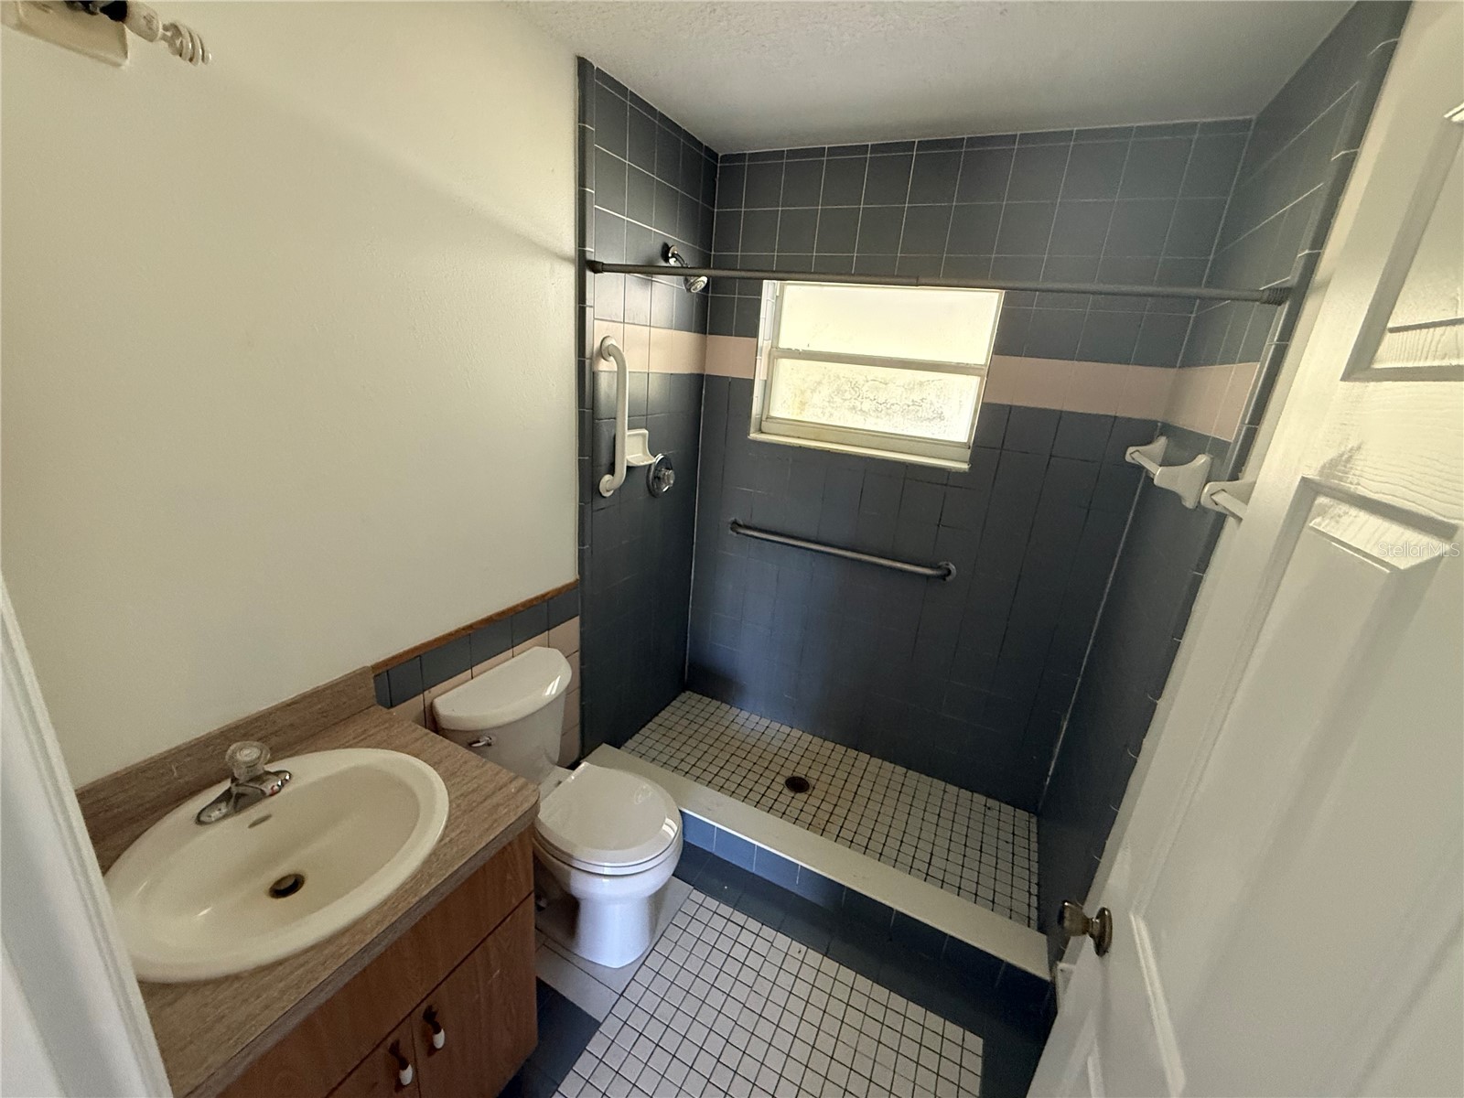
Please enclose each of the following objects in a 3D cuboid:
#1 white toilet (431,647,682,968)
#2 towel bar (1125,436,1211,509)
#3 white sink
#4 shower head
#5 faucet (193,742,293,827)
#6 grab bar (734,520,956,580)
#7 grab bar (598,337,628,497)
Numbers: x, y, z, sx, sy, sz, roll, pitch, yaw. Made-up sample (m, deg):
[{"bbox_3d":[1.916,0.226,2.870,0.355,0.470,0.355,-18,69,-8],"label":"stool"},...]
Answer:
[{"bbox_3d":[-0.454,0.780,1.716,0.640,0.765,0.440,12,19,21],"label":"white toilet"},{"bbox_3d":[1.119,-0.218,1.556,0.083,0.123,0.585,13,20,24],"label":"towel bar"},{"bbox_3d":[-0.772,0.572,1.049,0.488,0.170,0.495,13,20,24],"label":"white sink"},{"bbox_3d":[-0.153,-0.971,2.068,0.180,0.165,0.090,13,20,24],"label":"shower head"},{"bbox_3d":[-0.865,0.422,1.061,0.140,0.105,0.154,13,20,24],"label":"faucet"},{"bbox_3d":[0.403,0.001,2.397,0.959,0.074,0.066,13,20,24],"label":"grab bar"},{"bbox_3d":[-0.387,-0.425,1.982,0.064,0.532,0.078,13,20,24],"label":"grab bar"}]

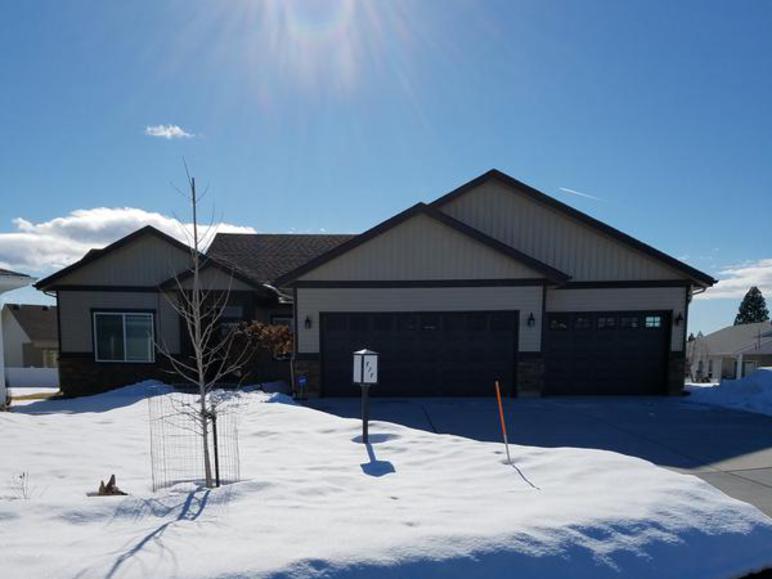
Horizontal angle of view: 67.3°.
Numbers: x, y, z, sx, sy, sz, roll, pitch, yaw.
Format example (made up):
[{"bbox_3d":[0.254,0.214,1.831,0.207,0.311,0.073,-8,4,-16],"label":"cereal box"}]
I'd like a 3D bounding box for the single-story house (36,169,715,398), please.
[{"bbox_3d":[-0.400,0.340,20.500,17.600,5.800,12.500,0,-5,0],"label":"single-story house"}]

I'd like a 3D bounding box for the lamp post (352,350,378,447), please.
[{"bbox_3d":[-0.250,1.330,7.100,0.250,1.200,0.250,3,-6,-30],"label":"lamp post"}]

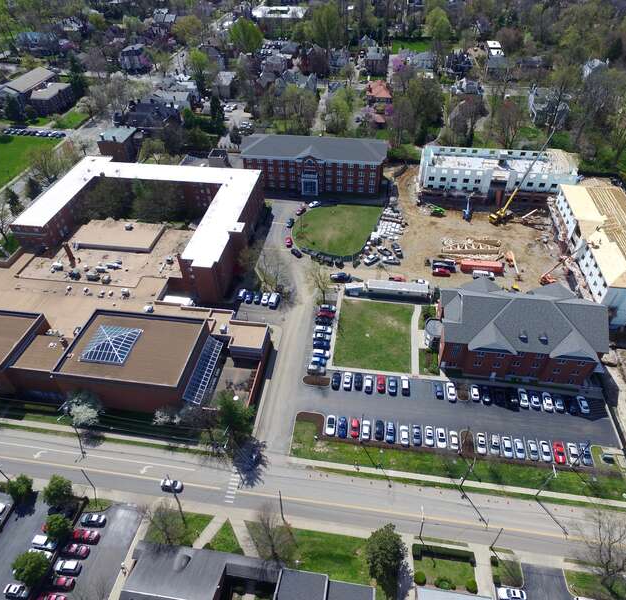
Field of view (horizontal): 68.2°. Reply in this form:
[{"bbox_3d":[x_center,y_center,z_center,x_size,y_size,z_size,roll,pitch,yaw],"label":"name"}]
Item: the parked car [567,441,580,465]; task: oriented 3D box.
[{"bbox_3d":[55.676,32.865,98.601,1.880,1.580,4.800,5,43,7],"label":"parked car"}]

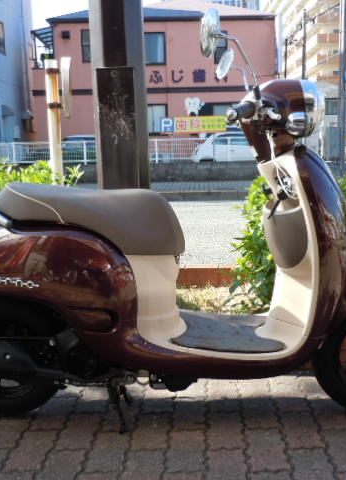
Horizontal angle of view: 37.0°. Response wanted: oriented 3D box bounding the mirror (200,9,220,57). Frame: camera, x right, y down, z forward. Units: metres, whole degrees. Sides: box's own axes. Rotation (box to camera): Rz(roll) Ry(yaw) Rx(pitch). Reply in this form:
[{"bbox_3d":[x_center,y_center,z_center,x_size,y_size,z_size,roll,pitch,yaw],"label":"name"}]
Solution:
[{"bbox_3d":[0.087,-0.479,1.197,0.033,0.108,0.108,16,14,13],"label":"mirror"}]

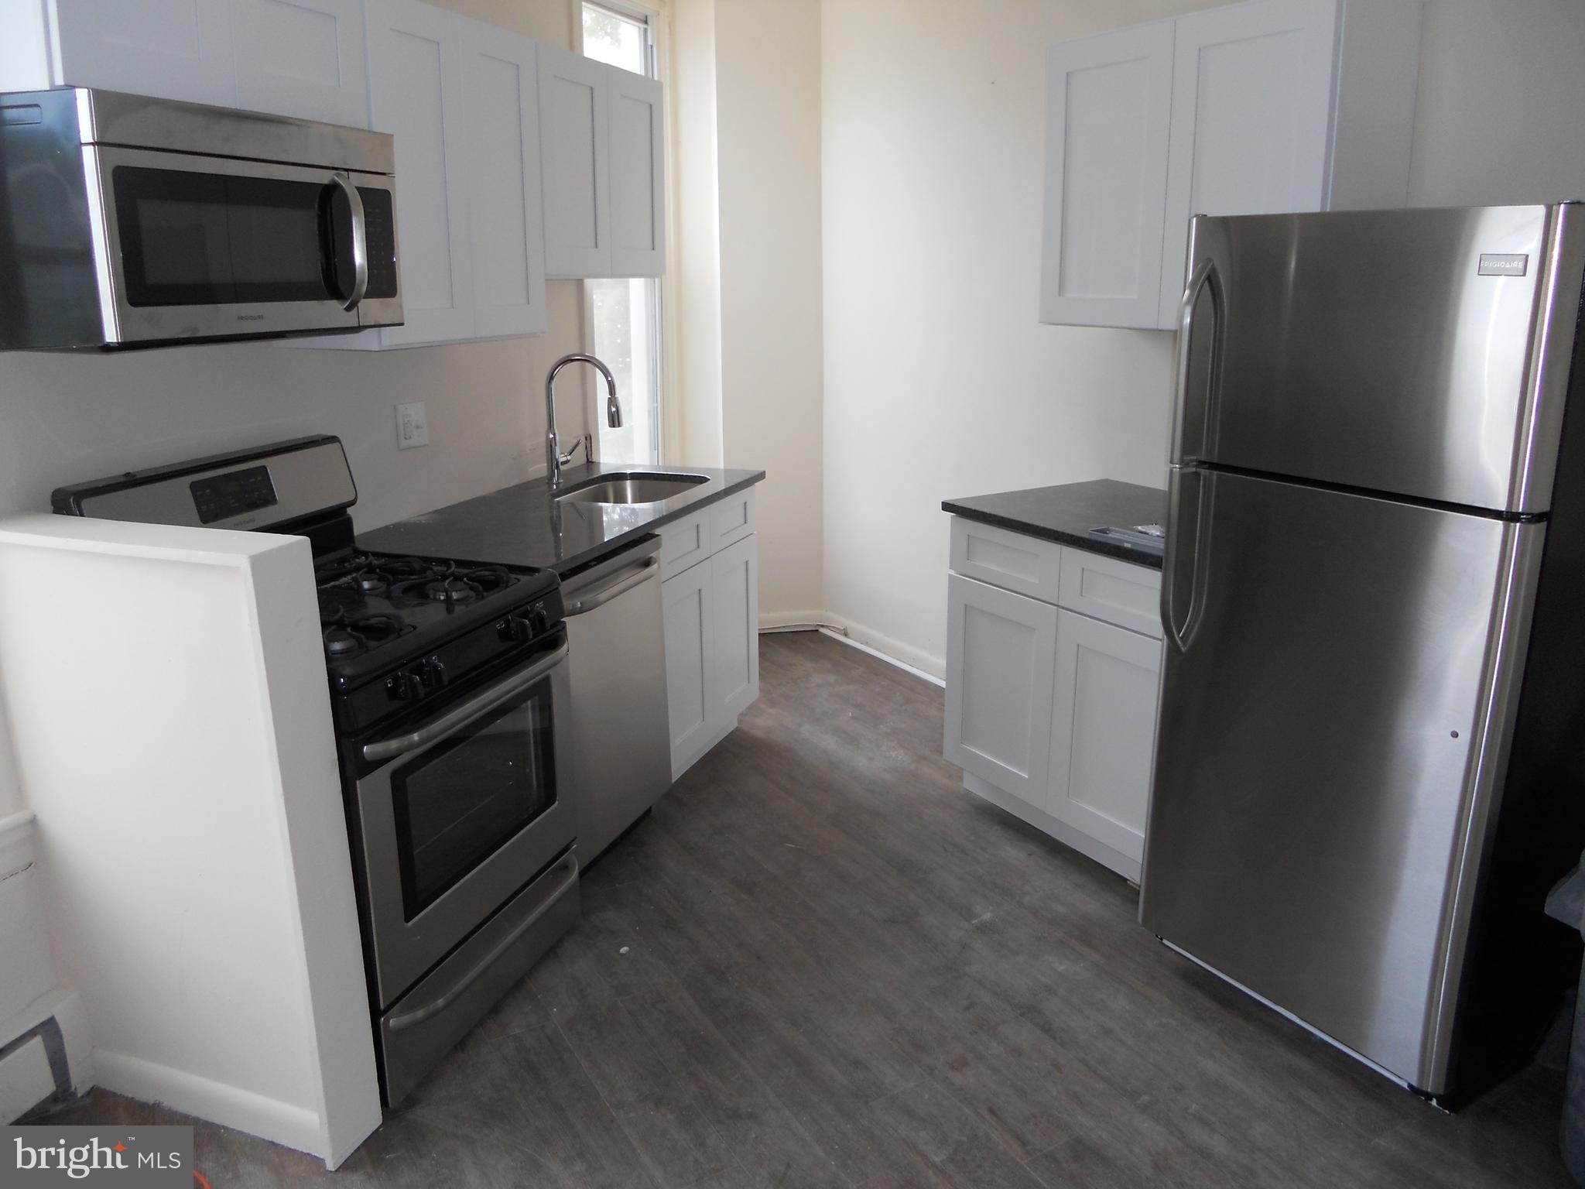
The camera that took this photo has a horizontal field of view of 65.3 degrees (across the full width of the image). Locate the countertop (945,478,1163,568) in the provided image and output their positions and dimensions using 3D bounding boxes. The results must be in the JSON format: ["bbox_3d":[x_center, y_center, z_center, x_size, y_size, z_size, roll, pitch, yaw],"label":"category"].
[{"bbox_3d":[0.963,-0.207,3.413,0.665,0.034,0.950,-9,17,-29],"label":"countertop"}]

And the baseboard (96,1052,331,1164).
[{"bbox_3d":[-1.138,0.977,2.397,0.590,0.088,0.018,5,16,21],"label":"baseboard"}]

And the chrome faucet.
[{"bbox_3d":[-0.673,-0.568,4.001,0.270,0.420,0.110,3,15,13],"label":"chrome faucet"}]

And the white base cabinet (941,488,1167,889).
[{"bbox_3d":[0.975,0.225,3.533,0.668,0.914,0.948,-9,17,-31],"label":"white base cabinet"}]

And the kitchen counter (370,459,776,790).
[{"bbox_3d":[-0.650,0.171,3.809,0.702,0.914,1.475,4,16,19],"label":"kitchen counter"}]

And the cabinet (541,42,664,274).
[{"bbox_3d":[-0.727,-1.285,3.799,0.335,0.610,0.780,4,16,19],"label":"cabinet"}]

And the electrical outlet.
[{"bbox_3d":[-1.071,-0.479,3.504,0.012,0.124,0.128,4,16,19],"label":"electrical outlet"}]

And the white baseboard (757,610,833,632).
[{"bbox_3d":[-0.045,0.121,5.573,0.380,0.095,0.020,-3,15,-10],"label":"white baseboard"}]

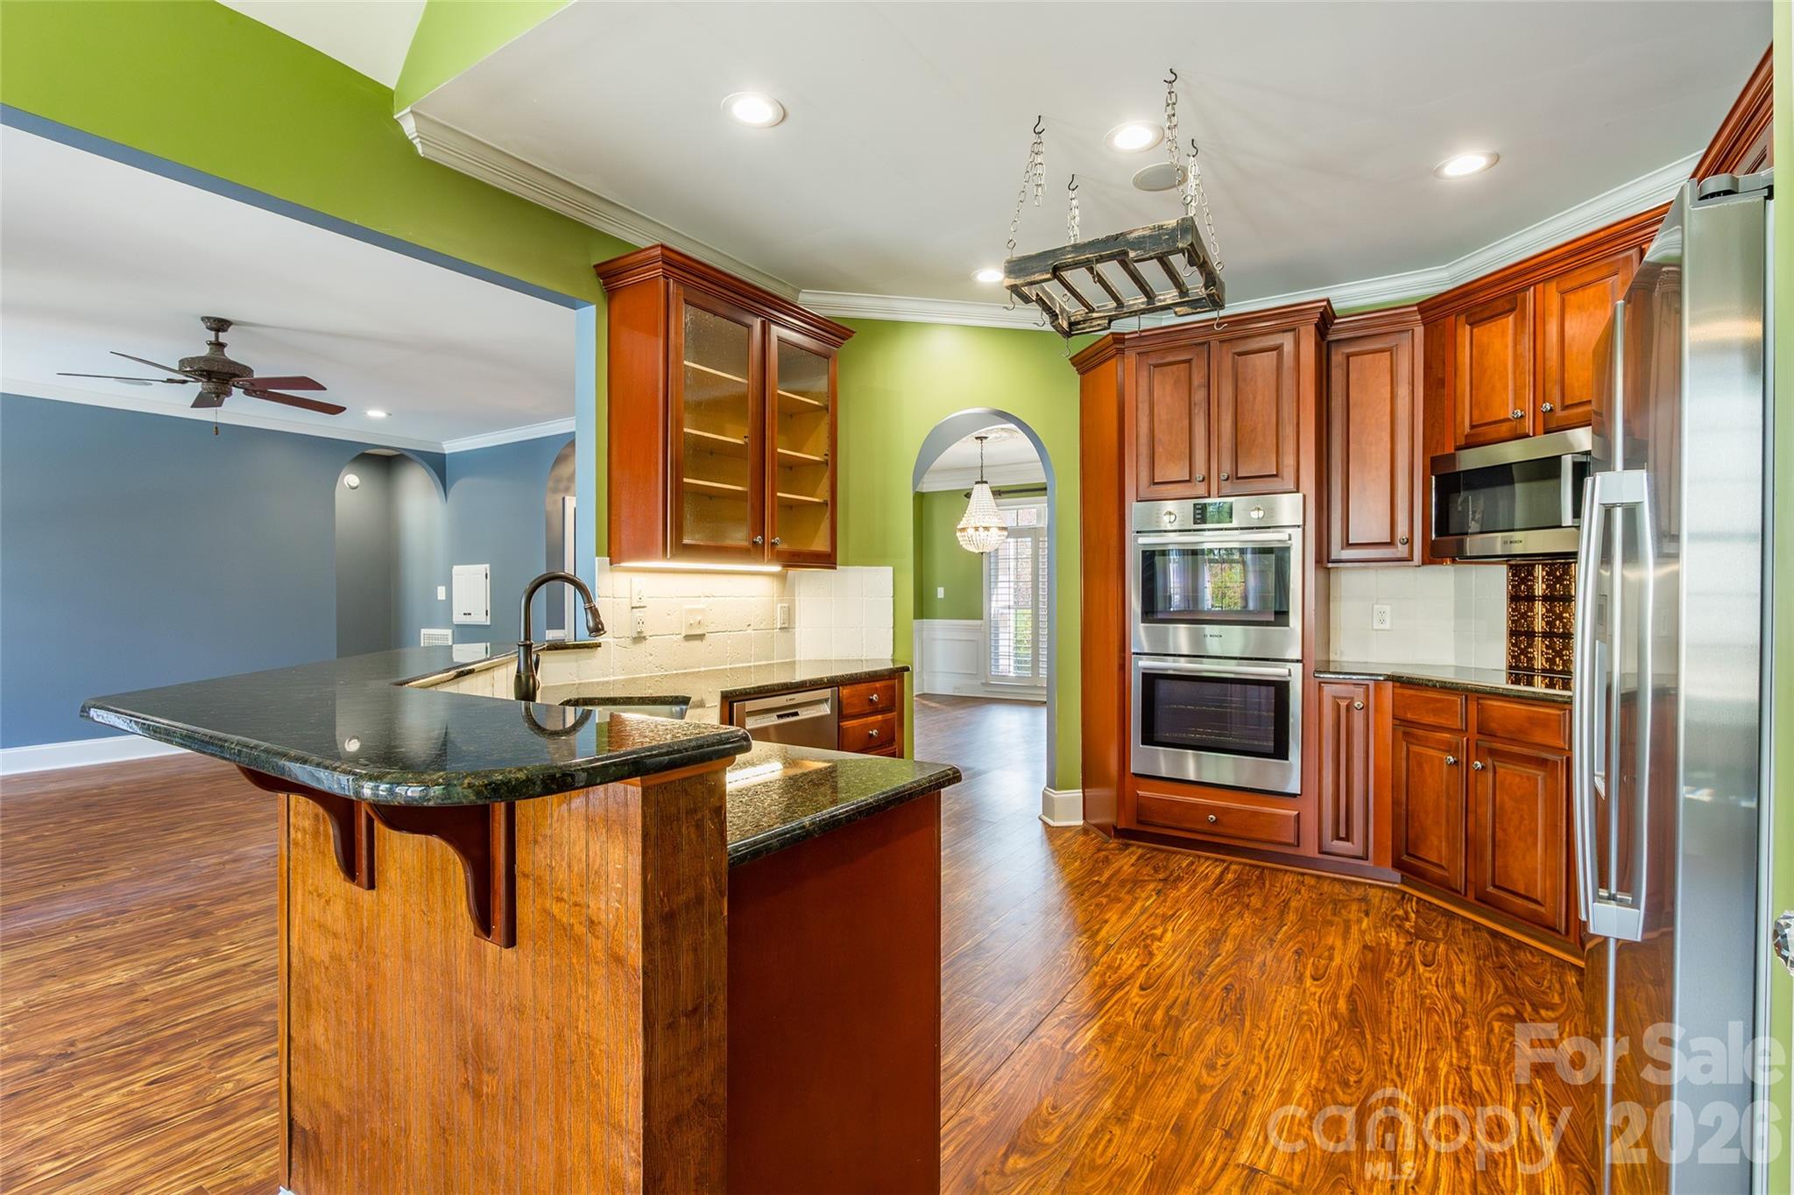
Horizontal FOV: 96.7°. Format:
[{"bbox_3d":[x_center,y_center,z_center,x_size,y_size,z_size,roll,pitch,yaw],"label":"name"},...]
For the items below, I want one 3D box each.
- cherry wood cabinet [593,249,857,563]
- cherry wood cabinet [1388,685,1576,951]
[{"bbox_3d":[-0.707,-0.714,3.519,0.385,1.171,1.135,0,1,34],"label":"cherry wood cabinet"},{"bbox_3d":[2.467,0.797,3.075,0.615,0.855,0.760,0,1,-13],"label":"cherry wood cabinet"}]

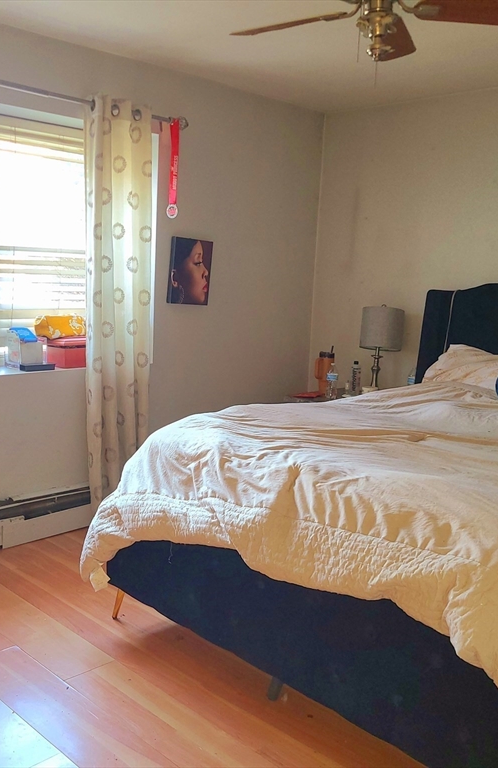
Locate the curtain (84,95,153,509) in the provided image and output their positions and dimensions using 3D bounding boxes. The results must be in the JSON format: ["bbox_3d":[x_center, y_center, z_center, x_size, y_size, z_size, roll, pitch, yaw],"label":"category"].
[{"bbox_3d":[-0.668,-0.335,3.877,0.135,2.105,0.370,11,12,44],"label":"curtain"}]

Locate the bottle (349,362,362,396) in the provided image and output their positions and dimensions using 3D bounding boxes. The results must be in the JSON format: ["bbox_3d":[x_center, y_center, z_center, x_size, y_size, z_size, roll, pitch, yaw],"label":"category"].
[{"bbox_3d":[0.647,-0.032,4.598,0.064,0.215,0.064,11,12,44],"label":"bottle"}]

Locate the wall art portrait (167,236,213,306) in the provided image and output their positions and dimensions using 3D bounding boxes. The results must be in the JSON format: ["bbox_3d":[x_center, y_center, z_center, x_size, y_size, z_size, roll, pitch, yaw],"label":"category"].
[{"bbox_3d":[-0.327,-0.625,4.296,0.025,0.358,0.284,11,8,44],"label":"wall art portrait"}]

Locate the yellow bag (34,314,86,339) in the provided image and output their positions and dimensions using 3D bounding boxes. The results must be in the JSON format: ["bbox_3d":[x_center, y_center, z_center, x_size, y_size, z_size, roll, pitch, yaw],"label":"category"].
[{"bbox_3d":[-0.966,-0.297,3.990,0.125,0.115,0.235,9,10,36],"label":"yellow bag"}]

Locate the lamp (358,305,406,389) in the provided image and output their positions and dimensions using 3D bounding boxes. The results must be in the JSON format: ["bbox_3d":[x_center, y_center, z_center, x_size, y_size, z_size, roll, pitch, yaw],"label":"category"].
[{"bbox_3d":[0.765,-0.187,4.522,0.250,0.553,0.250,3,8,0],"label":"lamp"}]

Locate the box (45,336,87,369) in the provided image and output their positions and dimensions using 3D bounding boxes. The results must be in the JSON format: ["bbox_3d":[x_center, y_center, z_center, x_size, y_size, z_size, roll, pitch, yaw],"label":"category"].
[{"bbox_3d":[-0.913,-0.169,4.022,0.175,0.145,0.220,11,12,44],"label":"box"}]

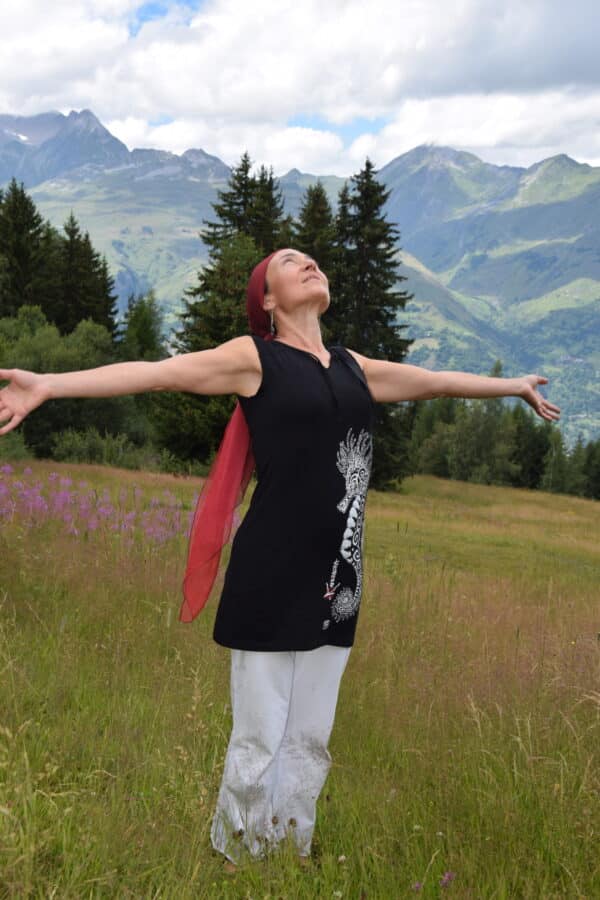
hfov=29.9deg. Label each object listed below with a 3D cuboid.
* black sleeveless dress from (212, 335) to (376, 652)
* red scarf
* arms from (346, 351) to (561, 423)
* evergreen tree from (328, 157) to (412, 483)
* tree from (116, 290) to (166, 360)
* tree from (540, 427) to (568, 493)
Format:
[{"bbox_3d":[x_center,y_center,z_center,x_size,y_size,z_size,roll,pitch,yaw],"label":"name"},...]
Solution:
[{"bbox_3d":[-0.014,0.105,2.840,0.410,0.770,0.280,-4,8,-38],"label":"black sleeveless dress"},{"bbox_3d":[-0.186,-0.040,2.920,0.210,0.930,0.270,-4,8,-38],"label":"red scarf"},{"bbox_3d":[0.423,-0.173,3.060,0.700,0.200,0.160,-2,8,-30],"label":"arms"},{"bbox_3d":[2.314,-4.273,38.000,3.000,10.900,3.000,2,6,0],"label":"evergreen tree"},{"bbox_3d":[-5.672,-2.898,40.000,2.200,5.600,2.200,2,6,0],"label":"tree"},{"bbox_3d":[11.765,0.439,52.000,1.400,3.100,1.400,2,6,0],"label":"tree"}]

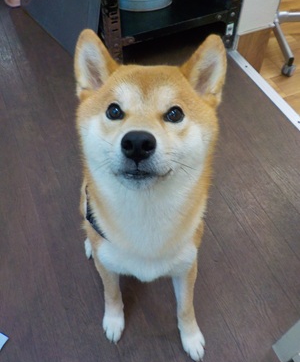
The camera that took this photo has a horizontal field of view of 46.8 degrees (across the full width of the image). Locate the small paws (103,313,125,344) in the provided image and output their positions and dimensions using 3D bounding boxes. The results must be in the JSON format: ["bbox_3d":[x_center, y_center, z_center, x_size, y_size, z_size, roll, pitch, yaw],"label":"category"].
[{"bbox_3d":[-0.072,0.291,0.691,0.042,0.037,0.057,-5,53,-4],"label":"small paws"}]

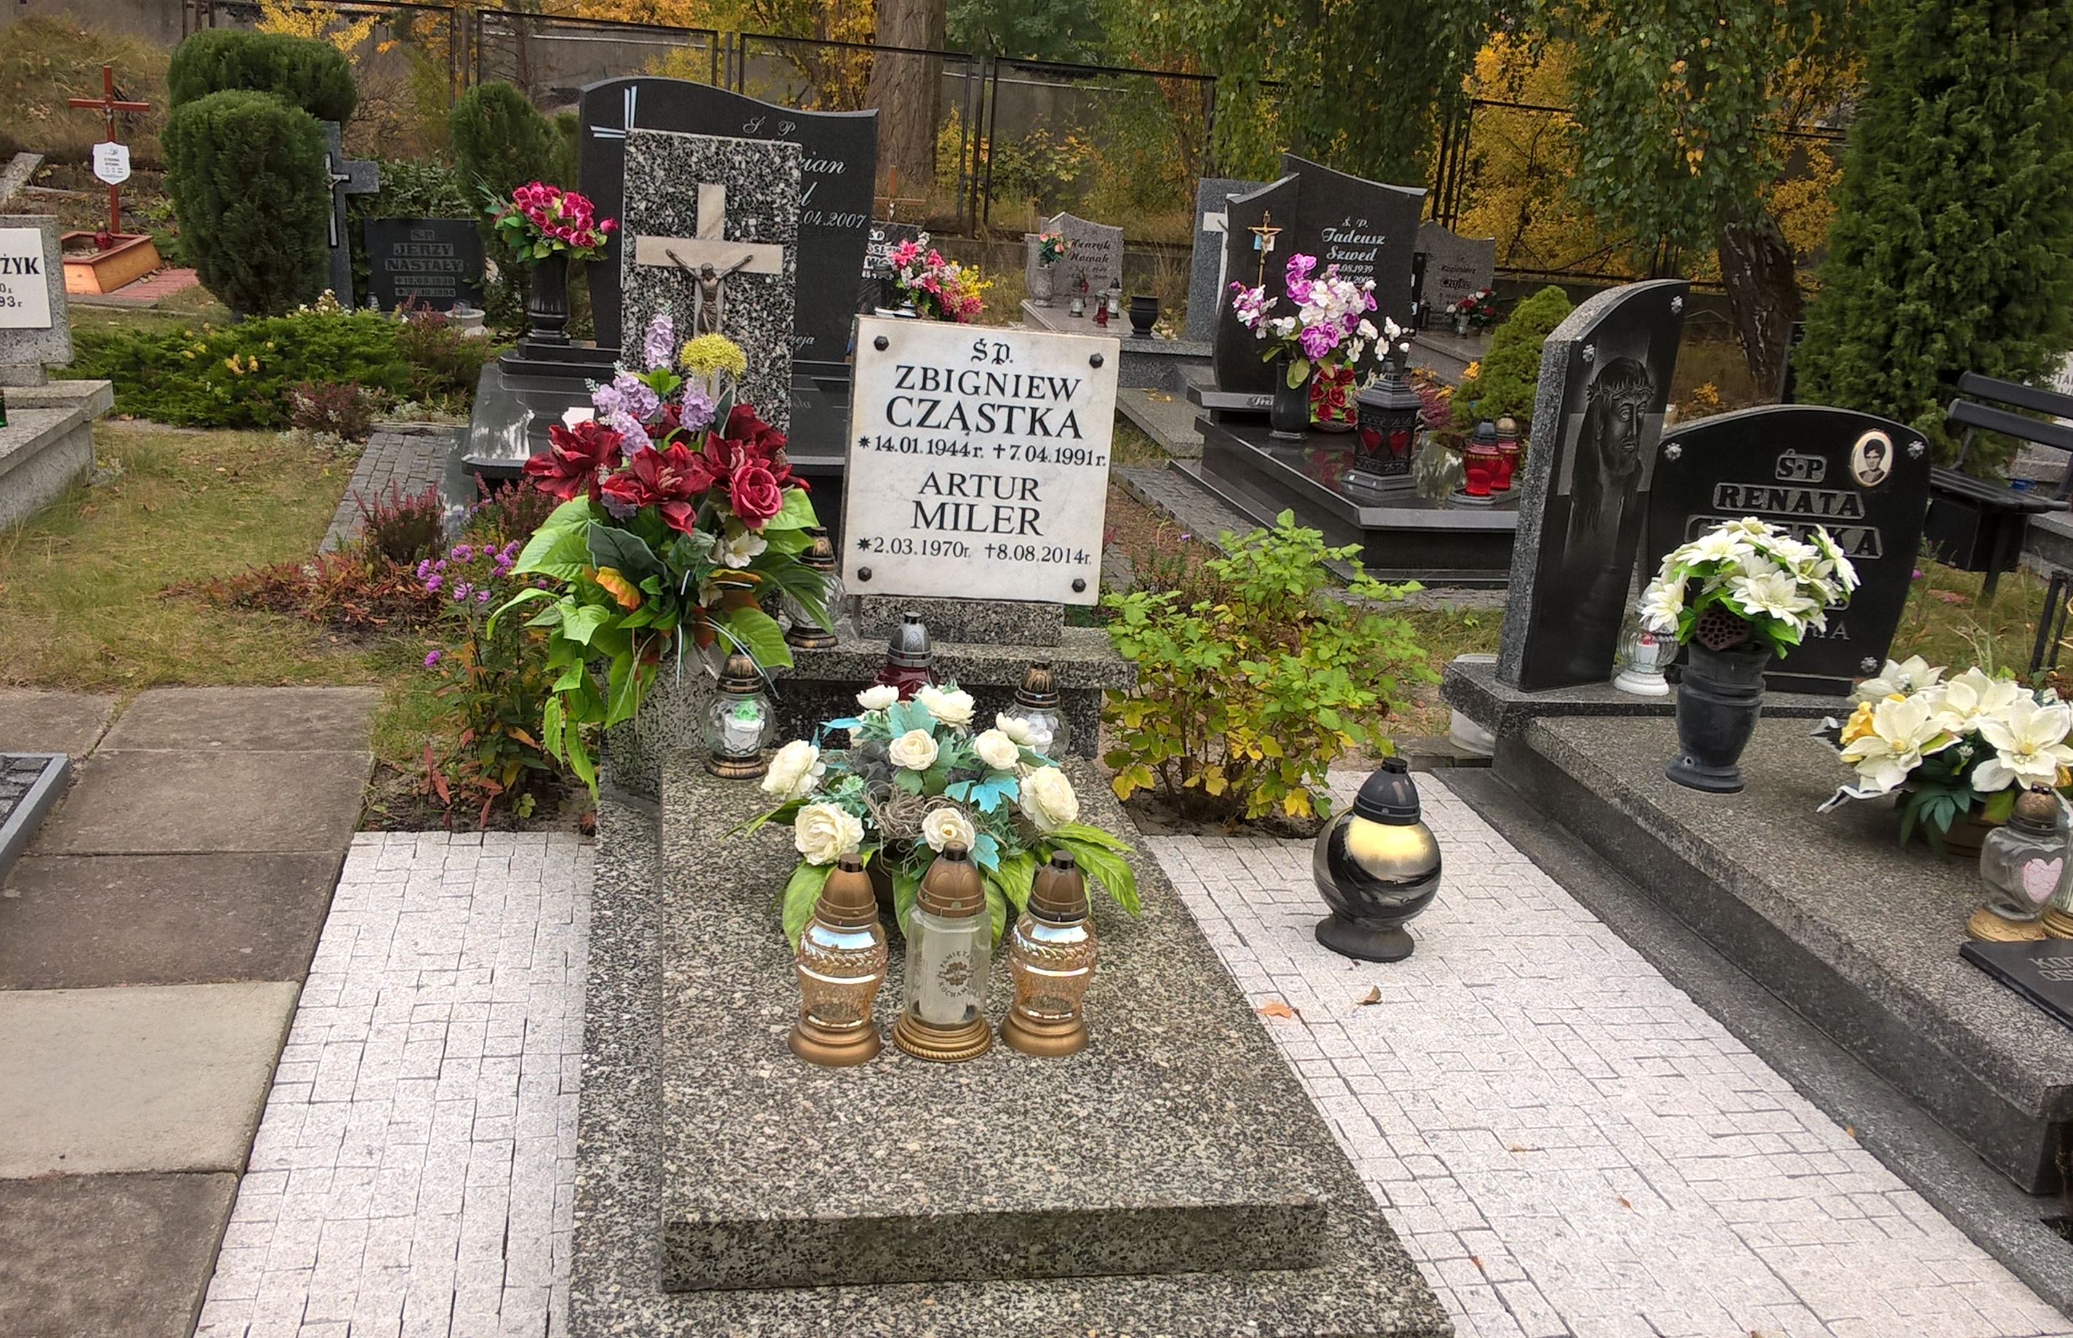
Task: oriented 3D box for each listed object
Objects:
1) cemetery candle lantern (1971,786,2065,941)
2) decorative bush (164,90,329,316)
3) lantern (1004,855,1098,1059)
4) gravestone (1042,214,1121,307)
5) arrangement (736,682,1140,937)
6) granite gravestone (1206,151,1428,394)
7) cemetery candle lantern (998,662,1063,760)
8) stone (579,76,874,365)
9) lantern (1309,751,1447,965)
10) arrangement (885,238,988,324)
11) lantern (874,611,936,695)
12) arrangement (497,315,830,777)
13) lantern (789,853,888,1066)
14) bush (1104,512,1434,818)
[{"bbox_3d":[1.569,0.297,2.987,0.135,0.250,0.120,3,16,-9],"label":"cemetery candle lantern"},{"bbox_3d":[-3.956,-2.332,9.450,0.820,1.140,0.820,2,16,-12],"label":"decorative bush"},{"bbox_3d":[0.021,0.334,2.268,0.109,0.236,0.109,1,18,-13],"label":"lantern"},{"bbox_3d":[0.282,-2.499,11.500,0.480,0.570,0.100,3,16,-7],"label":"gravestone"},{"bbox_3d":[-0.137,0.173,2.727,0.550,0.310,0.450,2,16,-12],"label":"arrangement"},{"bbox_3d":[1.073,-1.506,7.265,0.760,0.870,0.150,0,18,-15],"label":"granite gravestone"},{"bbox_3d":[-0.004,0.092,3.254,0.125,0.200,0.125,2,16,-12],"label":"cemetery candle lantern"},{"bbox_3d":[-0.944,-1.363,5.781,0.838,0.813,0.100,2,16,-12],"label":"stone"},{"bbox_3d":[0.573,0.310,3.166,0.219,0.322,0.219,2,16,-12],"label":"lantern"},{"bbox_3d":[-0.473,-1.850,9.000,0.450,0.400,0.350,2,16,-12],"label":"arrangement"},{"bbox_3d":[-0.211,0.042,3.104,0.125,0.270,0.125,1,18,-13],"label":"lantern"},{"bbox_3d":[-0.601,-0.182,3.025,0.500,0.700,0.380,1,18,-13],"label":"arrangement"},{"bbox_3d":[-0.229,0.331,2.205,0.109,0.237,0.109,1,18,-13],"label":"lantern"},{"bbox_3d":[0.410,-0.012,3.717,0.610,0.570,0.550,2,16,-12],"label":"bush"}]

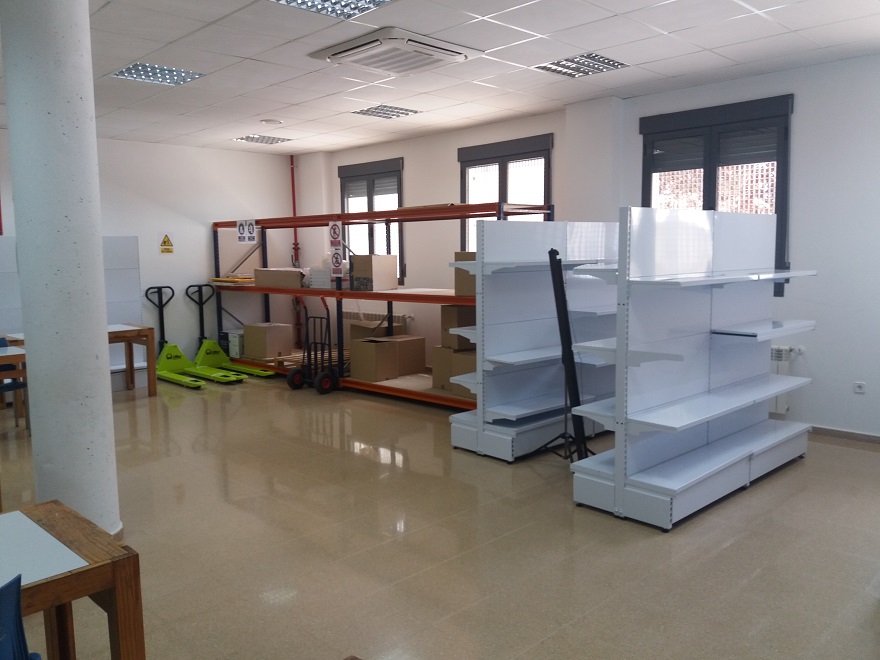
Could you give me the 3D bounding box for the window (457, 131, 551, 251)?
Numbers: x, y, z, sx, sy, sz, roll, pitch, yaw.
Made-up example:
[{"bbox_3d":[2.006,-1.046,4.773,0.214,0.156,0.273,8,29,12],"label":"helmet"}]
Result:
[{"bbox_3d":[0.742,-1.320,8.153,0.120,1.675,1.395,-7,9,-44],"label":"window"}]

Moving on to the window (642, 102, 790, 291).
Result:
[{"bbox_3d":[2.439,-1.153,6.439,0.120,1.675,1.390,-7,9,-44],"label":"window"}]

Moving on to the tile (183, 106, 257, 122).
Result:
[{"bbox_3d":[-2.269,-2.240,7.373,0.600,0.020,0.600,-7,9,-44],"label":"tile"}]

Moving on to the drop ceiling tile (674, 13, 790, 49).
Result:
[{"bbox_3d":[1.964,-2.018,4.798,0.600,0.025,0.600,-7,9,-44],"label":"drop ceiling tile"}]

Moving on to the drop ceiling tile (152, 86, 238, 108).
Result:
[{"bbox_3d":[-2.272,-2.144,6.529,0.600,0.020,0.600,-7,9,-44],"label":"drop ceiling tile"}]

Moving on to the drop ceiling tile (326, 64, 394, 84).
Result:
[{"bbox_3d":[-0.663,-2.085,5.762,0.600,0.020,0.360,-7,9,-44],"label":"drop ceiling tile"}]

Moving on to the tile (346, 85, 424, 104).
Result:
[{"bbox_3d":[-0.568,-2.174,6.523,0.600,0.025,0.600,-7,9,-44],"label":"tile"}]

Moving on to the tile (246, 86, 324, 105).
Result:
[{"bbox_3d":[-1.417,-2.155,6.515,0.600,0.025,0.600,-7,9,-44],"label":"tile"}]

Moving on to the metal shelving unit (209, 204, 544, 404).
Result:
[{"bbox_3d":[-0.975,-0.347,8.433,4.950,2.000,0.820,5,9,42],"label":"metal shelving unit"}]

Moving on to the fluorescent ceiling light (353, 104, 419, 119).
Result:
[{"bbox_3d":[-0.573,-2.298,7.360,0.600,0.080,0.600,-7,9,-44],"label":"fluorescent ceiling light"}]

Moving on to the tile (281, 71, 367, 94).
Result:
[{"bbox_3d":[-0.996,-2.113,6.089,0.600,0.025,0.600,-7,9,-44],"label":"tile"}]

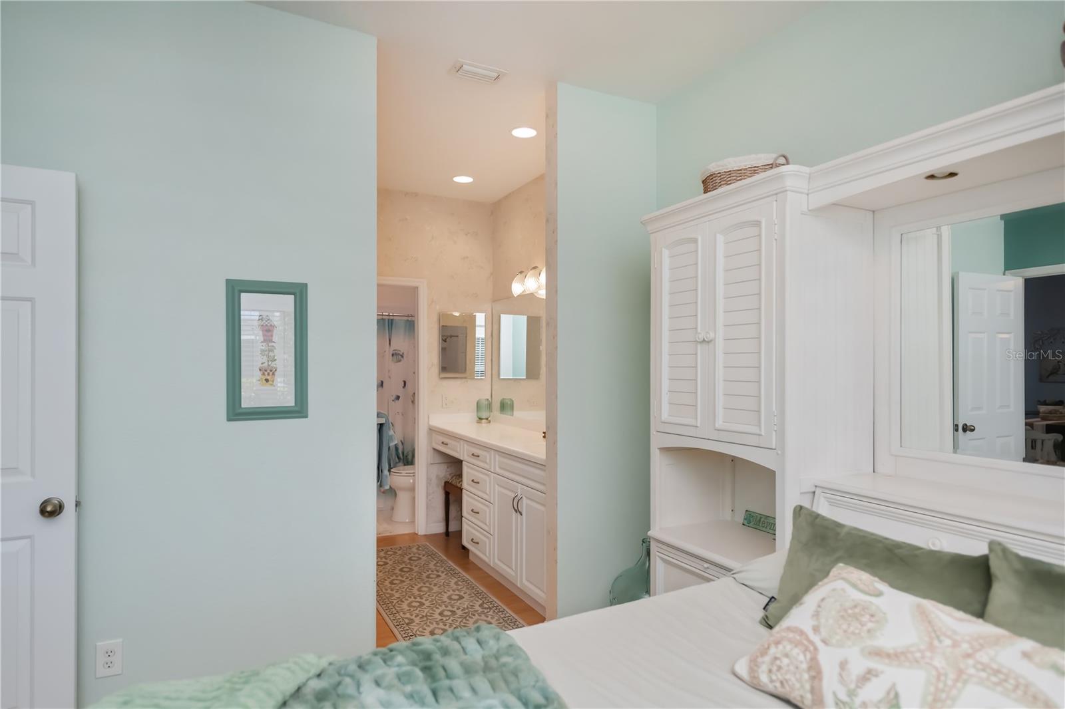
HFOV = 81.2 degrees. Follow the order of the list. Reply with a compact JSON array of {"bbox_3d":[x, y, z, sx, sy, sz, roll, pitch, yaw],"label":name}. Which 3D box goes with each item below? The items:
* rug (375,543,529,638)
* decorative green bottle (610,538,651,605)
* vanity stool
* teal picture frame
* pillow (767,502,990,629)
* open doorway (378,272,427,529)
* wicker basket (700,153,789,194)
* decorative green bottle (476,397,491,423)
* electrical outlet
[{"bbox_3d":[-0.691,1.463,3.898,0.645,0.010,1.860,0,0,-27],"label":"rug"},{"bbox_3d":[0.544,1.155,2.923,0.345,0.610,0.345,0,0,-27],"label":"decorative green bottle"},{"bbox_3d":[-0.465,1.230,4.922,0.360,0.490,0.430,0,0,-27],"label":"vanity stool"},{"bbox_3d":[-1.035,-0.015,2.432,0.296,0.538,0.025,0,0,-27],"label":"teal picture frame"},{"bbox_3d":[0.726,0.528,1.366,0.130,0.330,0.470,28,-12,-24],"label":"pillow"},{"bbox_3d":[-1.262,0.428,4.944,0.840,2.096,0.130,0,0,-27],"label":"open doorway"},{"bbox_3d":[0.836,-0.635,2.389,0.295,0.142,0.205,0,0,33],"label":"wicker basket"},{"bbox_3d":[-0.412,0.470,5.218,0.120,0.218,0.120,0,0,0],"label":"decorative green bottle"},{"bbox_3d":[-1.498,1.081,2.199,0.079,0.123,0.008,0,0,-27],"label":"electrical outlet"}]

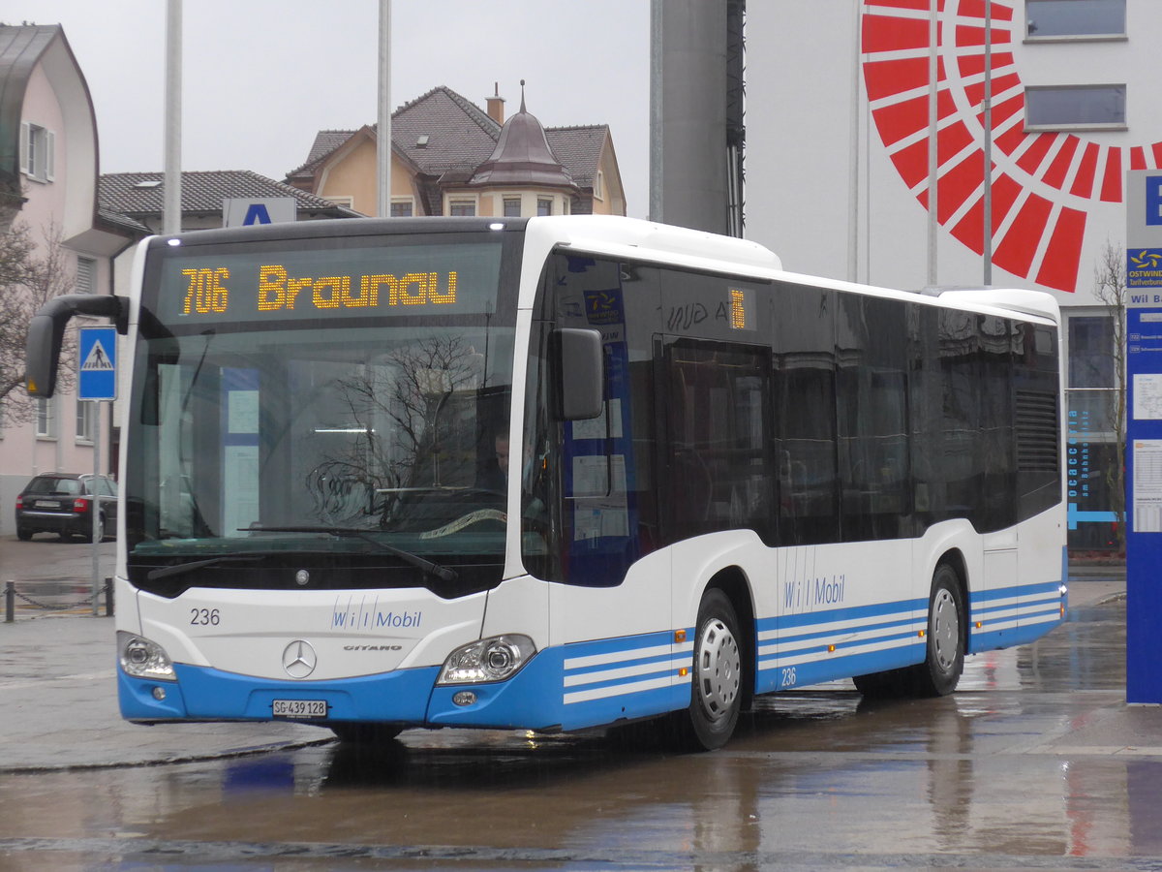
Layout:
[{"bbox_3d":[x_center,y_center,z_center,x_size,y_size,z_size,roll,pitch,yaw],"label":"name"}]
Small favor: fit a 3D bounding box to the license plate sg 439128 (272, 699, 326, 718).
[{"bbox_3d":[-1.399,1.344,16.091,0.300,0.087,0.020,-1,-1,23],"label":"license plate sg 439128"}]

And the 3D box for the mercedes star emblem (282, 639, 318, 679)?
[{"bbox_3d":[-1.394,1.106,16.112,0.190,0.190,0.025,-1,-4,23],"label":"mercedes star emblem"}]

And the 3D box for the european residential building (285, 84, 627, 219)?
[{"bbox_3d":[-5.497,-6.144,149.000,13.287,18.000,12.000,0,-1,10],"label":"european residential building"}]

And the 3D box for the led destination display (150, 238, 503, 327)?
[{"bbox_3d":[-1.283,-0.762,16.461,1.900,0.360,0.080,-1,-12,23],"label":"led destination display"}]

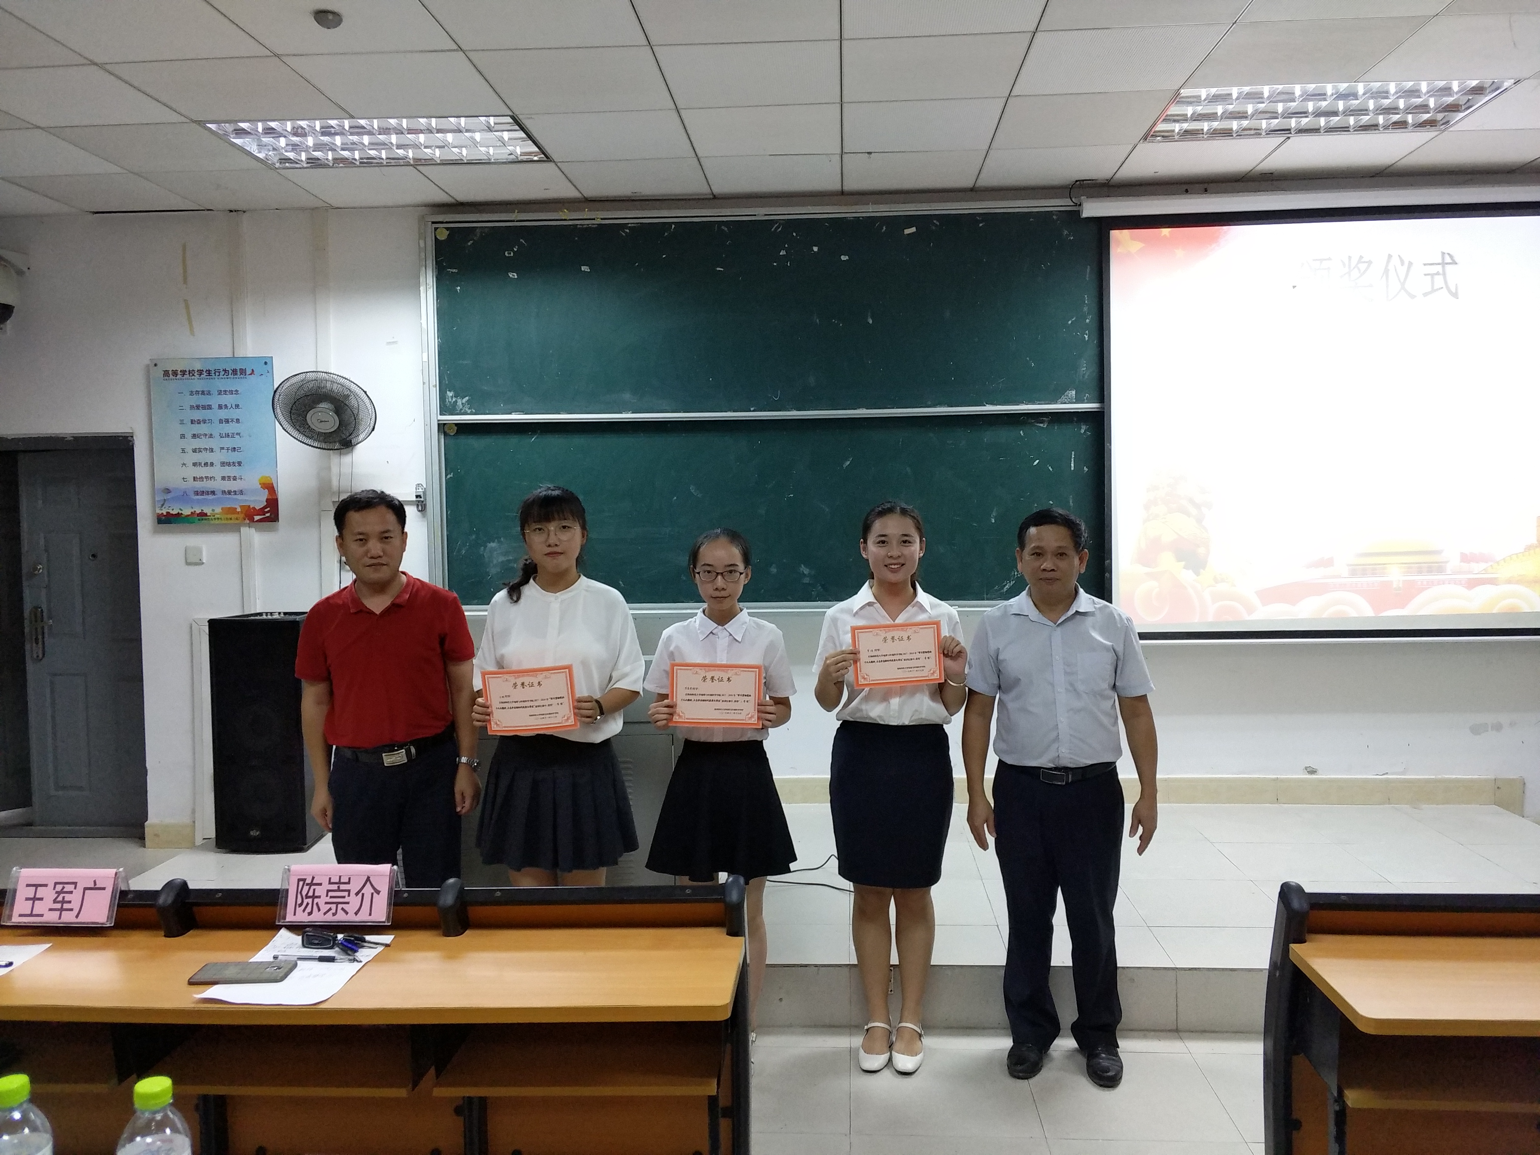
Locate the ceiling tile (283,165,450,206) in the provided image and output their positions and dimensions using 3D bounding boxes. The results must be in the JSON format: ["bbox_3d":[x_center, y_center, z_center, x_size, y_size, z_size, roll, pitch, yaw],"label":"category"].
[{"bbox_3d":[-1.783,-1.757,4.985,0.600,0.020,0.590,0,3,3],"label":"ceiling tile"}]

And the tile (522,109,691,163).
[{"bbox_3d":[-0.641,-1.785,4.479,0.610,0.020,0.565,0,3,3],"label":"tile"}]

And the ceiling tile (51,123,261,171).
[{"bbox_3d":[-2.457,-1.746,4.527,0.605,0.020,0.590,0,4,4],"label":"ceiling tile"}]

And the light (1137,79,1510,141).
[{"bbox_3d":[2.068,-1.777,4.185,1.190,0.080,0.570,0,4,3],"label":"light"}]

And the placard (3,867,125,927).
[{"bbox_3d":[-1.381,0.623,2.170,0.215,0.105,0.090,0,4,3],"label":"placard"}]

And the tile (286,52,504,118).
[{"bbox_3d":[-1.292,-1.748,3.946,0.610,0.020,0.565,0,3,3],"label":"tile"}]

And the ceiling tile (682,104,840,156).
[{"bbox_3d":[-0.026,-1.765,4.377,0.605,0.020,0.590,0,4,4],"label":"ceiling tile"}]

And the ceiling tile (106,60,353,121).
[{"bbox_3d":[-1.858,-1.687,3.863,0.600,0.018,0.580,0,4,3],"label":"ceiling tile"}]

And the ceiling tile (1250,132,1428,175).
[{"bbox_3d":[2.478,-1.841,4.870,0.610,0.020,0.582,0,3,3],"label":"ceiling tile"}]

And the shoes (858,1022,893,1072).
[{"bbox_3d":[0.319,1.390,3.339,0.088,0.067,0.235,0,3,9],"label":"shoes"}]

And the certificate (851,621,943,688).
[{"bbox_3d":[0.366,0.220,3.172,0.256,0.181,0.005,-4,4,-3],"label":"certificate"}]

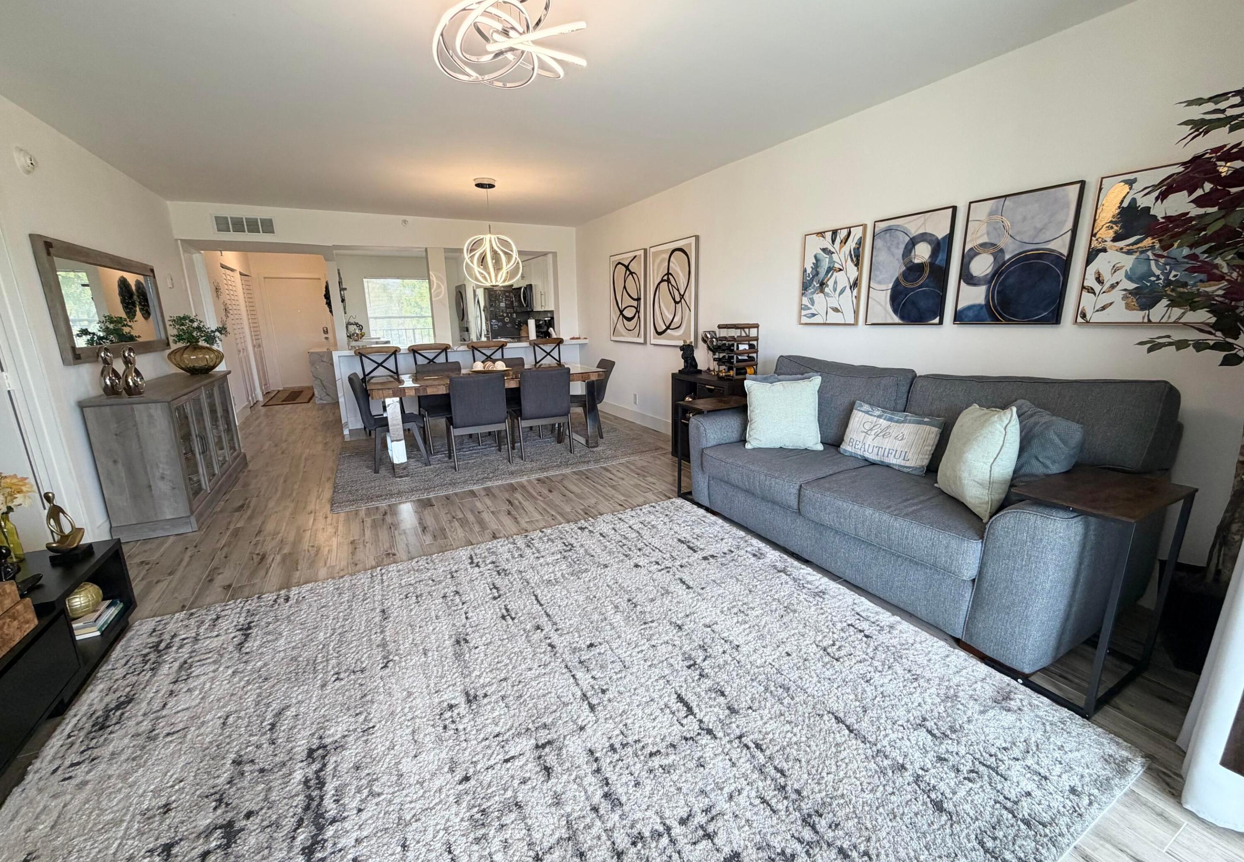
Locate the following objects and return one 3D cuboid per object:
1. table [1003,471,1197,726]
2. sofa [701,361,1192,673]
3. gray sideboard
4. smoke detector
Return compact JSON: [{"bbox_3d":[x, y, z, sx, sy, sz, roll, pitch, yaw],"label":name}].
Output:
[{"bbox_3d":[1.665,0.528,1.811,0.540,0.670,0.335,-8,15,-26],"label":"table"},{"bbox_3d":[1.333,0.156,2.749,0.880,0.975,2.040,-8,15,-26],"label":"sofa"},{"bbox_3d":[-3.234,0.078,3.700,0.400,0.850,1.650,-8,15,-26],"label":"gray sideboard"},{"bbox_3d":[-3.238,-1.468,2.741,0.046,0.130,0.130,-8,15,-27],"label":"smoke detector"}]

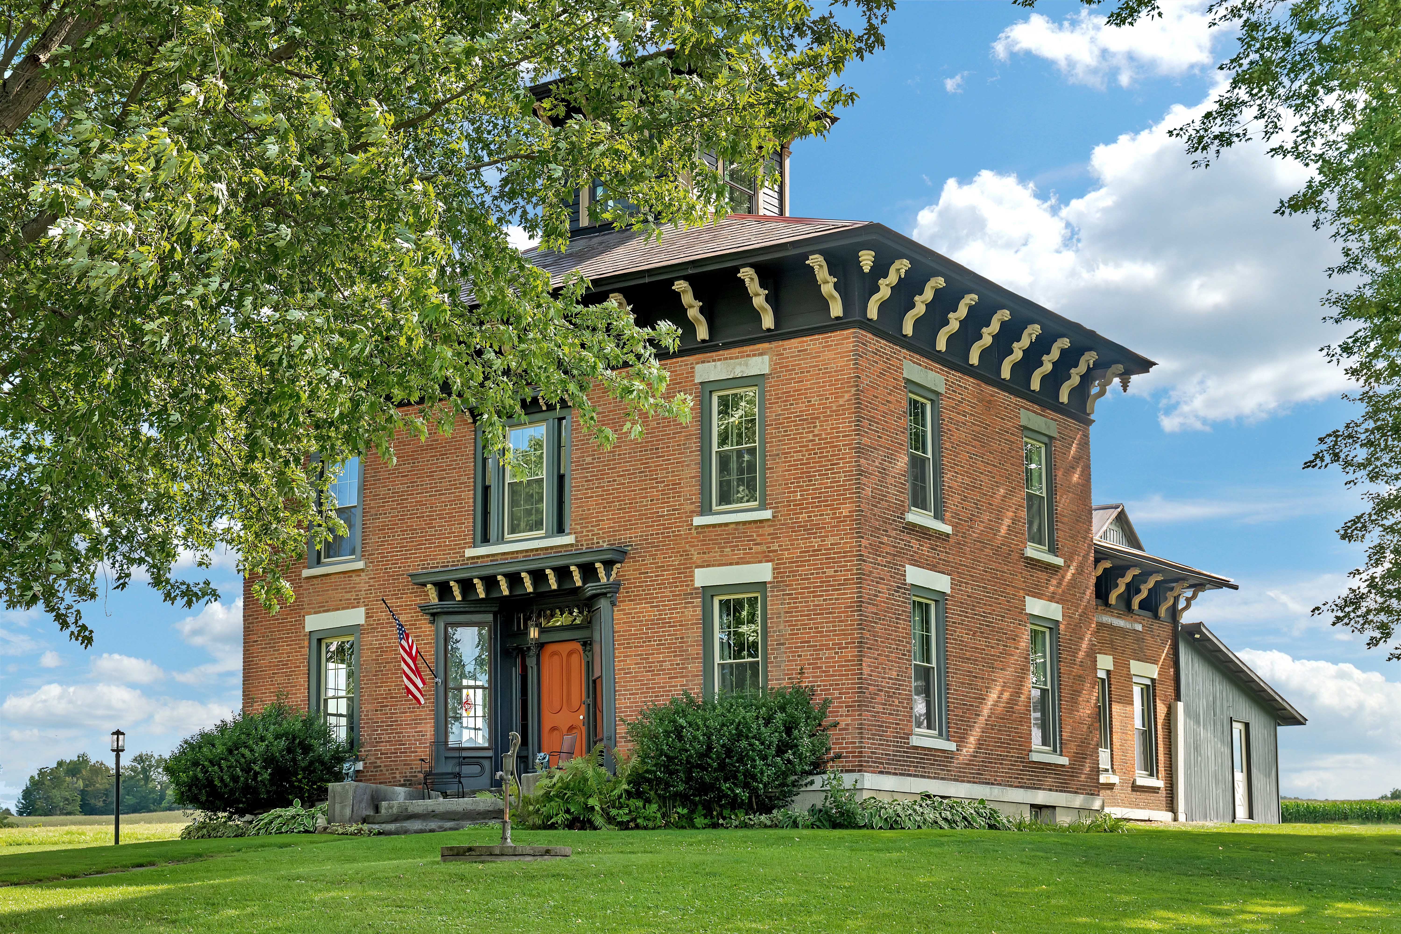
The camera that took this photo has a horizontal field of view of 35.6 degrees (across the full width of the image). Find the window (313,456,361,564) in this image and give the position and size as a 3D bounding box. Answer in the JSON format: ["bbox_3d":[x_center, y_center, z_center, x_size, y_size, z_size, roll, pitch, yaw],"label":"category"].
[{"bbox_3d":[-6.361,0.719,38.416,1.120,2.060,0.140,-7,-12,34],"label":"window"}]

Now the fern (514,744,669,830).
[{"bbox_3d":[-1.551,4.585,31.041,2.100,1.170,1.700,-8,-14,34],"label":"fern"}]

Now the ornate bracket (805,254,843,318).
[{"bbox_3d":[1.845,-2.700,32.613,0.190,0.840,0.670,-7,-12,34],"label":"ornate bracket"}]

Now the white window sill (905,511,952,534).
[{"bbox_3d":[3.463,0.873,33.430,0.140,0.130,1.460,-8,-14,34],"label":"white window sill"}]

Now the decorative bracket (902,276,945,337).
[{"bbox_3d":[3.410,-2.423,33.148,0.670,0.830,0.270,-8,-14,34],"label":"decorative bracket"}]

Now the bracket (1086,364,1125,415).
[{"bbox_3d":[7.204,-1.388,38.773,0.680,0.820,0.170,-8,-14,34],"label":"bracket"}]

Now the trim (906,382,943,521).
[{"bbox_3d":[3.479,-0.242,34.170,0.150,2.130,1.180,-7,-12,34],"label":"trim"}]

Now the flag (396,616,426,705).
[{"bbox_3d":[-4.512,3.026,34.026,0.160,1.330,0.580,-8,-14,34],"label":"flag"}]

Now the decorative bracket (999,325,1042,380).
[{"bbox_3d":[5.294,-1.907,35.972,0.650,0.800,0.170,-8,-14,34],"label":"decorative bracket"}]

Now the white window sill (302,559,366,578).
[{"bbox_3d":[-6.255,1.777,37.530,1.460,0.135,0.180,-8,-14,34],"label":"white window sill"}]

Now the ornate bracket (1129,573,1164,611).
[{"bbox_3d":[9.236,2.579,44.995,0.670,0.680,0.170,-8,-14,34],"label":"ornate bracket"}]

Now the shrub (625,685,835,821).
[{"bbox_3d":[0.408,4.033,30.632,3.100,2.000,2.400,-8,-14,34],"label":"shrub"}]

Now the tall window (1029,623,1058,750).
[{"bbox_3d":[5.661,3.674,36.312,0.160,2.180,1.160,-8,-14,34],"label":"tall window"}]

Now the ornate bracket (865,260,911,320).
[{"bbox_3d":[2.805,-2.610,32.302,0.670,0.830,0.270,-8,-14,34],"label":"ornate bracket"}]

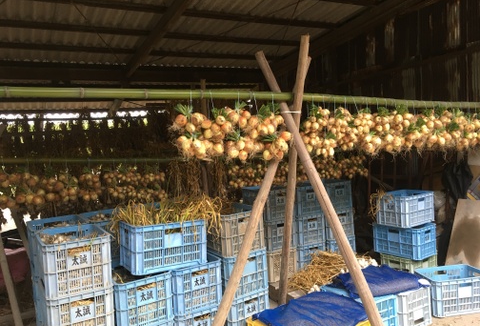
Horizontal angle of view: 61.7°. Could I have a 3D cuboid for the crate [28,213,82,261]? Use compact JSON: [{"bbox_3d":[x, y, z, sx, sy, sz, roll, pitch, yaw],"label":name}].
[{"bbox_3d":[-1.341,0.596,2.976,0.365,0.305,0.520,-4,2,-30],"label":"crate"}]

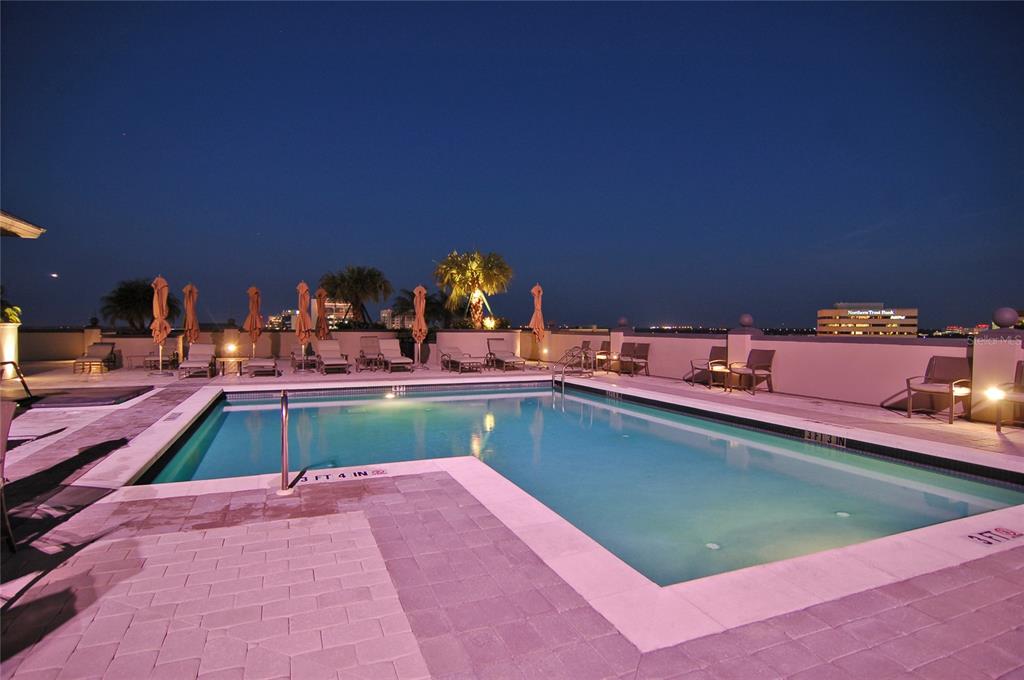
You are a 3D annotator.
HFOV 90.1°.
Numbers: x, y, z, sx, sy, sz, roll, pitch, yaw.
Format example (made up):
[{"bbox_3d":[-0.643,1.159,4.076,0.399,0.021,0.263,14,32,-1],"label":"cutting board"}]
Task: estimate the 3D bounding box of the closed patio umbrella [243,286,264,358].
[{"bbox_3d":[-8.123,-0.451,16.094,0.560,2.540,0.560,0,1,-22],"label":"closed patio umbrella"}]

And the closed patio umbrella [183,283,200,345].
[{"bbox_3d":[-9.841,-0.456,15.694,0.500,2.540,0.500,0,1,-22],"label":"closed patio umbrella"}]

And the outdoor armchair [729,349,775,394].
[{"bbox_3d":[4.752,0.611,10.063,0.706,0.857,0.554,-1,2,-31],"label":"outdoor armchair"}]

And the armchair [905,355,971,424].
[{"bbox_3d":[6.005,0.676,7.139,0.643,0.882,0.542,0,1,-20],"label":"armchair"}]

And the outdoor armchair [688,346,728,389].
[{"bbox_3d":[4.309,0.579,10.997,0.706,0.869,0.554,0,2,-23],"label":"outdoor armchair"}]

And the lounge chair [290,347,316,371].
[{"bbox_3d":[-6.399,0.481,15.698,0.680,0.720,1.750,0,1,-28],"label":"lounge chair"}]

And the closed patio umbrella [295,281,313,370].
[{"bbox_3d":[-5.900,-0.403,14.465,0.479,2.558,0.479,0,2,-23],"label":"closed patio umbrella"}]

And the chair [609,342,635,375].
[{"bbox_3d":[3.036,0.518,14.001,0.630,0.870,0.570,0,1,-24],"label":"chair"}]

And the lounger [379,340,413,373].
[{"bbox_3d":[-3.341,0.450,14.787,0.680,0.870,1.700,0,1,-26],"label":"lounger"}]

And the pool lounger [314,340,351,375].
[{"bbox_3d":[-4.966,0.451,14.175,0.700,0.870,1.700,0,1,-28],"label":"pool lounger"}]

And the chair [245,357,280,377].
[{"bbox_3d":[-6.491,0.680,13.388,0.680,0.420,1.900,0,1,-25],"label":"chair"}]

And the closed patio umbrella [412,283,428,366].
[{"bbox_3d":[-2.791,-0.398,15.595,0.500,2.540,0.500,0,1,-22],"label":"closed patio umbrella"}]

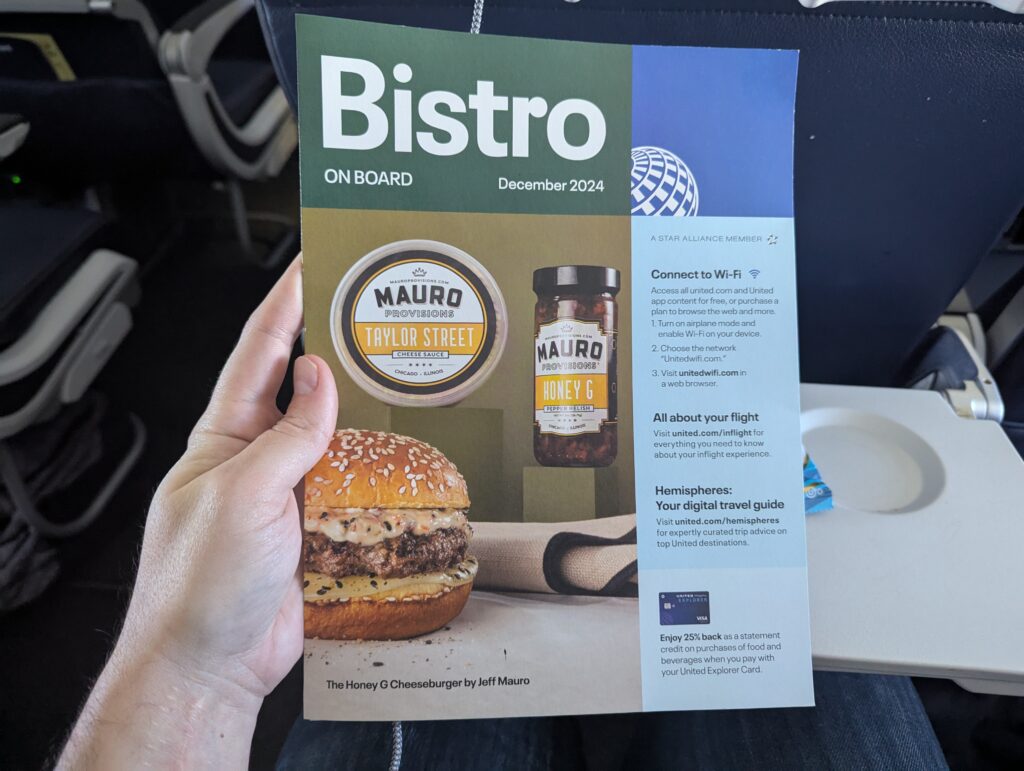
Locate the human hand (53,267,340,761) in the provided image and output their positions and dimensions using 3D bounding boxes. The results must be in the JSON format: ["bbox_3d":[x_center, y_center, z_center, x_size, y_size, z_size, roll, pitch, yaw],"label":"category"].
[{"bbox_3d":[-0.096,0.040,0.285,0.083,0.085,0.220,5,73,43],"label":"human hand"}]

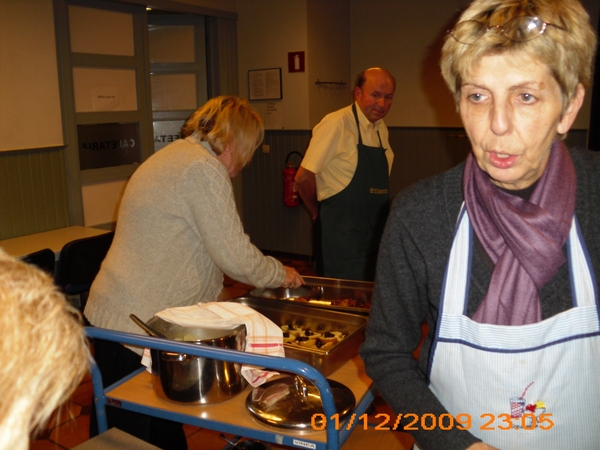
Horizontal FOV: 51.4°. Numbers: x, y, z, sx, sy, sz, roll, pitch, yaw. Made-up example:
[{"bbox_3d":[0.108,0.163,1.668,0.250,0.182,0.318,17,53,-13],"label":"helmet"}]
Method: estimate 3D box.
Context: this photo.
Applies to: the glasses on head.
[{"bbox_3d":[0.294,-0.263,0.863,0.136,0.042,0.135,7,11,37],"label":"glasses on head"}]

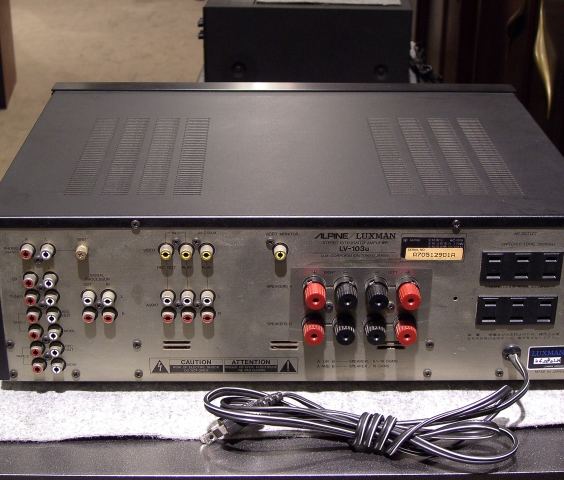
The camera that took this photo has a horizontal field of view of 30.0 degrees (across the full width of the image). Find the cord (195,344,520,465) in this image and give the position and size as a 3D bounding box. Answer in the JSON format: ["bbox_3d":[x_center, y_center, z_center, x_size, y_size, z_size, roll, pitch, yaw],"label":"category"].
[{"bbox_3d":[0.059,0.117,0.746,0.232,0.044,0.082,0,25,-1],"label":"cord"}]

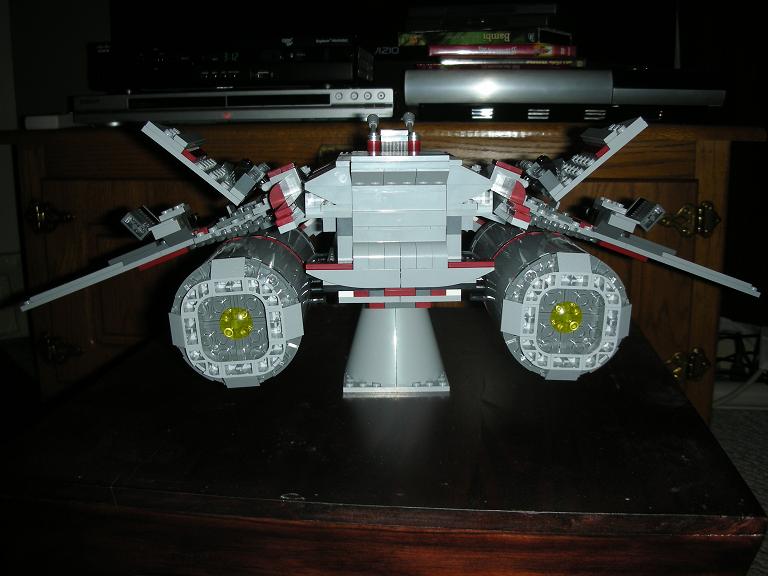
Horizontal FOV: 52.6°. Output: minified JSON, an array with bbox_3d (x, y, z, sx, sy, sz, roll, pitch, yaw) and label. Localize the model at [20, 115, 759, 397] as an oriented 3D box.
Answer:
[{"bbox_3d":[0.002,-0.035,0.535,0.405,0.165,0.350,-1,13,-3],"label":"model"}]

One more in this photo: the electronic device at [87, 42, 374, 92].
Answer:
[{"bbox_3d":[-0.204,-0.342,1.203,0.380,0.070,0.320,1,13,8],"label":"electronic device"}]

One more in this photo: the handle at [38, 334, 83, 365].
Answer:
[{"bbox_3d":[-0.424,0.082,1.010,0.064,0.041,0.013,1,13,6],"label":"handle"}]

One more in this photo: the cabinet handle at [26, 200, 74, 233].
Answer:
[{"bbox_3d":[-0.420,-0.088,0.970,0.064,0.040,0.013,1,13,6],"label":"cabinet handle"}]

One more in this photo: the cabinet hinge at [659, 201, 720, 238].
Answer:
[{"bbox_3d":[0.350,-0.077,0.884,0.069,0.044,0.013,1,13,6],"label":"cabinet hinge"}]

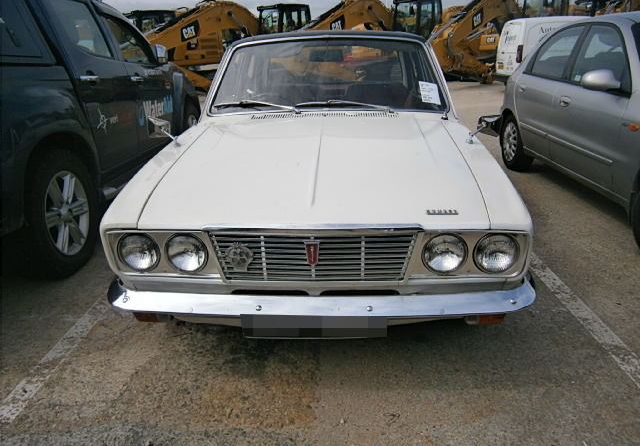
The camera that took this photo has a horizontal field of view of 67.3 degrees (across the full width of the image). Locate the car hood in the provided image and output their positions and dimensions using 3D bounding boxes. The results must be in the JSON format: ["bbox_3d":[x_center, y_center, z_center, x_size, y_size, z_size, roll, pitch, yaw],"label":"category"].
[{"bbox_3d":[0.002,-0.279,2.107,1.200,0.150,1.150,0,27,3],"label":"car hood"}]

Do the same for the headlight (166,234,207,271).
[{"bbox_3d":[-0.472,0.106,1.703,0.147,0.147,0.065,0,20,3],"label":"headlight"}]

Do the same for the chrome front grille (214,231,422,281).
[{"bbox_3d":[-0.020,0.123,1.684,0.725,0.190,0.065,0,20,3],"label":"chrome front grille"}]

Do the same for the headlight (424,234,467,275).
[{"bbox_3d":[0.431,0.104,1.654,0.147,0.147,0.065,0,20,3],"label":"headlight"}]

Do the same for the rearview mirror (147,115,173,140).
[{"bbox_3d":[-0.769,-0.459,2.310,0.125,0.105,0.080,0,20,3],"label":"rearview mirror"}]

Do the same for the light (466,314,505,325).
[{"bbox_3d":[0.585,0.343,1.705,0.145,0.050,0.070,0,20,3],"label":"light"}]

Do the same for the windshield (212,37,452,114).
[{"bbox_3d":[0.044,-0.904,2.893,1.360,0.120,0.565,0,61,3],"label":"windshield"}]

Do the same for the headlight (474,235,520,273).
[{"bbox_3d":[0.614,0.105,1.665,0.147,0.147,0.065,0,20,3],"label":"headlight"}]

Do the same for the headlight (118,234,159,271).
[{"bbox_3d":[-0.653,0.108,1.733,0.147,0.147,0.065,0,20,3],"label":"headlight"}]

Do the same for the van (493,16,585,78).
[{"bbox_3d":[7.533,-4.717,13.636,4.400,1.850,1.730,-3,20,-6],"label":"van"}]

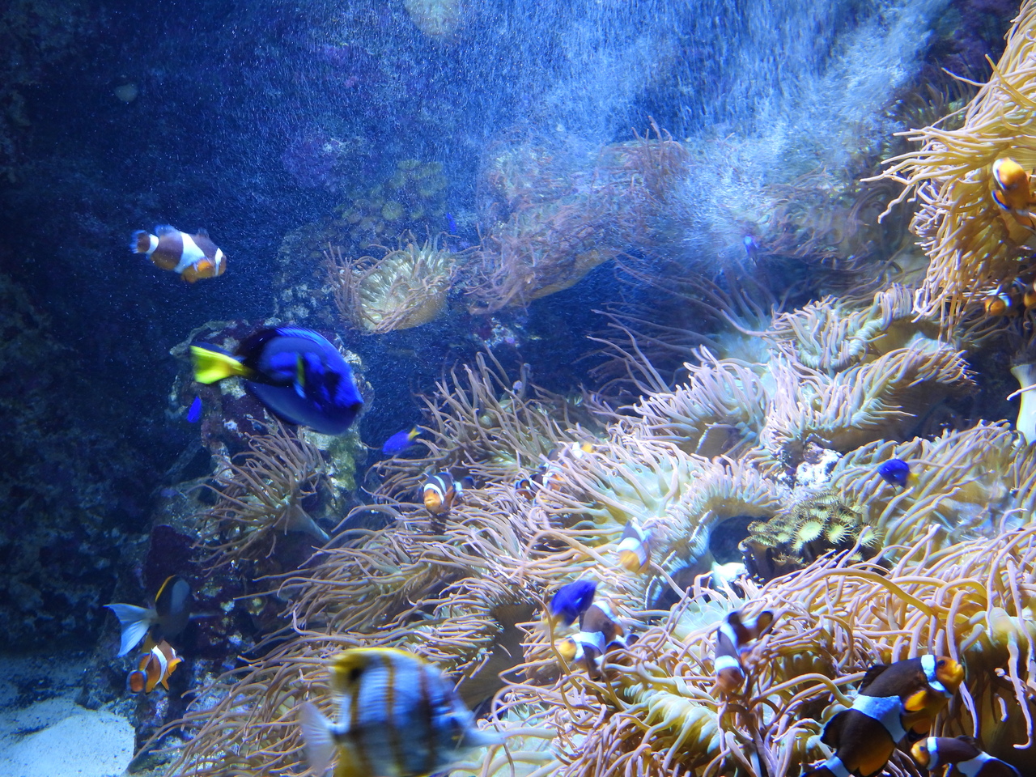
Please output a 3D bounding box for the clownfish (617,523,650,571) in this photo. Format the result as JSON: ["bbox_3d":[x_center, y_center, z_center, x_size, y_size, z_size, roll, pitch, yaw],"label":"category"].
[{"bbox_3d":[0.098,0.135,1.400,0.026,0.036,0.070,2,29,13],"label":"clownfish"}]

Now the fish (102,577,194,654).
[{"bbox_3d":[-0.400,0.246,1.800,0.028,0.086,0.140,7,11,36],"label":"fish"}]

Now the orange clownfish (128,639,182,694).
[{"bbox_3d":[-0.364,0.278,1.650,0.026,0.042,0.075,8,19,38],"label":"orange clownfish"}]

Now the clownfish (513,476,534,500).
[{"bbox_3d":[0.007,0.095,1.550,0.018,0.026,0.050,8,-9,40],"label":"clownfish"}]

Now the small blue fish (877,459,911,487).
[{"bbox_3d":[0.320,0.072,1.400,0.015,0.026,0.050,9,6,43],"label":"small blue fish"}]

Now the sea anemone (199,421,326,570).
[{"bbox_3d":[-0.286,0.116,1.850,0.145,0.155,0.130,2,10,12],"label":"sea anemone"}]

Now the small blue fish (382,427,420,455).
[{"bbox_3d":[-0.119,0.053,1.680,0.053,0.023,0.012,-24,20,-27],"label":"small blue fish"}]

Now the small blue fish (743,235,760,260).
[{"bbox_3d":[0.313,-0.188,2.200,0.015,0.050,0.024,7,44,33],"label":"small blue fish"}]

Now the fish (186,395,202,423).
[{"bbox_3d":[-0.369,0.024,1.880,0.012,0.046,0.021,6,-30,32],"label":"fish"}]

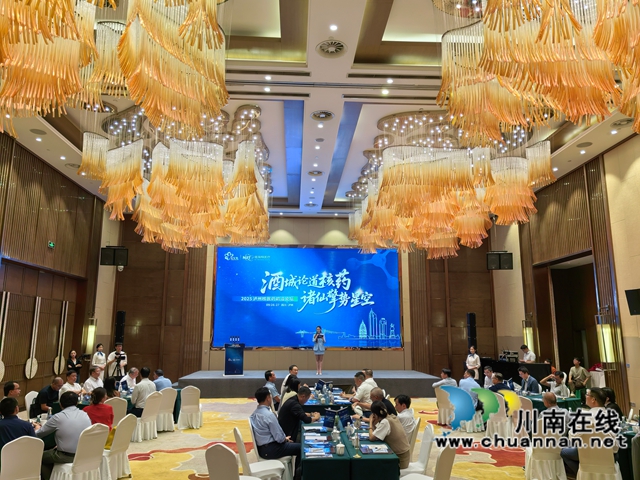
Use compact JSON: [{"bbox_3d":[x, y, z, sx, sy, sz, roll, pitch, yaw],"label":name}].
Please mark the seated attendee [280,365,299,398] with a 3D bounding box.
[{"bbox_3d":[-0.715,3.606,11.612,0.780,1.340,0.520,1,-11,-3],"label":"seated attendee"}]

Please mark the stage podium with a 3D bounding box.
[{"bbox_3d":[-3.034,4.219,17.902,0.670,1.220,0.500,1,-11,-3],"label":"stage podium"}]

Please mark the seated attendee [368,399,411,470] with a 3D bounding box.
[{"bbox_3d":[0.785,2.598,6.019,0.780,1.250,0.500,-4,-11,19],"label":"seated attendee"}]

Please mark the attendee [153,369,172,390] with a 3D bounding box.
[{"bbox_3d":[-3.542,3.530,11.078,0.540,1.280,0.780,8,-13,-36],"label":"attendee"}]

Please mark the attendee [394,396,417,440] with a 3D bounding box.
[{"bbox_3d":[0.926,2.701,6.618,0.780,1.270,0.500,-3,-11,14],"label":"attendee"}]

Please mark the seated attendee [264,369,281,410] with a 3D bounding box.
[{"bbox_3d":[-0.779,3.243,9.837,0.750,1.280,0.500,1,-11,-3],"label":"seated attendee"}]

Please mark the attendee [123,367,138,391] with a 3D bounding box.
[{"bbox_3d":[-4.151,3.440,10.864,0.750,1.260,0.500,-5,-12,27],"label":"attendee"}]

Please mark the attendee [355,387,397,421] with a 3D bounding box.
[{"bbox_3d":[0.832,2.730,7.055,0.800,1.240,0.530,1,-11,-3],"label":"attendee"}]

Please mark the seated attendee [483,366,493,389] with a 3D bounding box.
[{"bbox_3d":[3.808,3.541,11.270,0.750,1.280,0.500,7,-13,-32],"label":"seated attendee"}]

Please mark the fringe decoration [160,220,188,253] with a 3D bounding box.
[{"bbox_3d":[-4.375,-0.108,15.010,0.850,1.031,0.600,1,-11,-3],"label":"fringe decoration"}]

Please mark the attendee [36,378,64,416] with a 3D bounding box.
[{"bbox_3d":[-5.091,3.245,9.424,0.820,1.220,0.550,-4,-11,19],"label":"attendee"}]

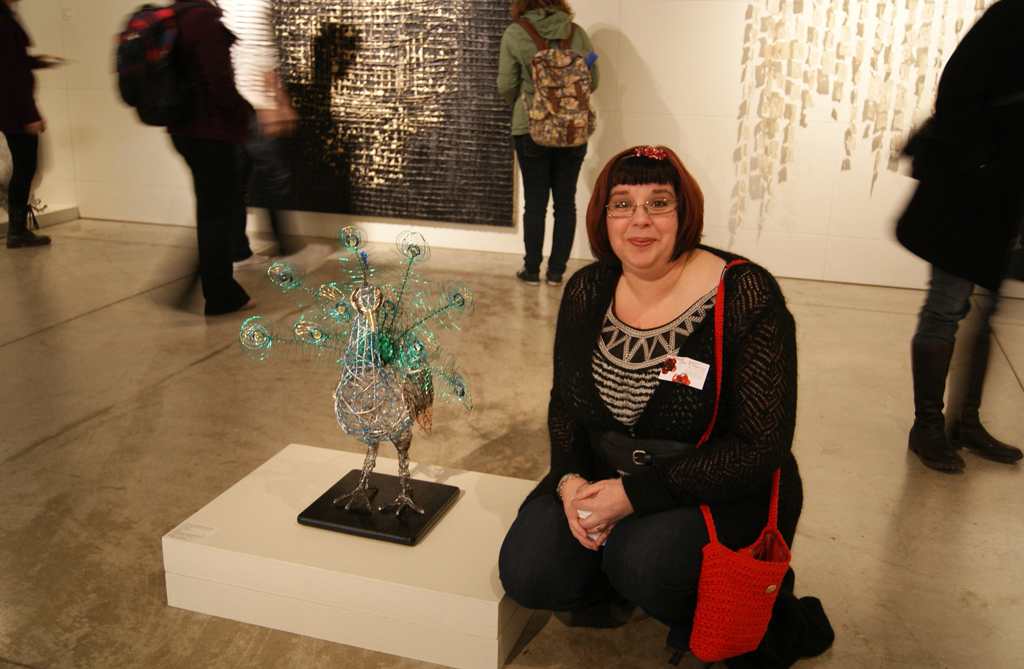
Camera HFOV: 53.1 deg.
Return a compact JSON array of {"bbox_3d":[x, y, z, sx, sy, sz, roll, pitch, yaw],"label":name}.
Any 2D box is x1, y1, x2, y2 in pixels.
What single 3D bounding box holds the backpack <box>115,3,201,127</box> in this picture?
[{"bbox_3d":[-1.518,-1.151,4.372,0.240,0.490,0.320,-12,22,-38],"label":"backpack"}]

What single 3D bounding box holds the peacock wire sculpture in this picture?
[{"bbox_3d":[-0.361,0.080,2.481,0.610,0.685,0.300,7,18,16],"label":"peacock wire sculpture"}]

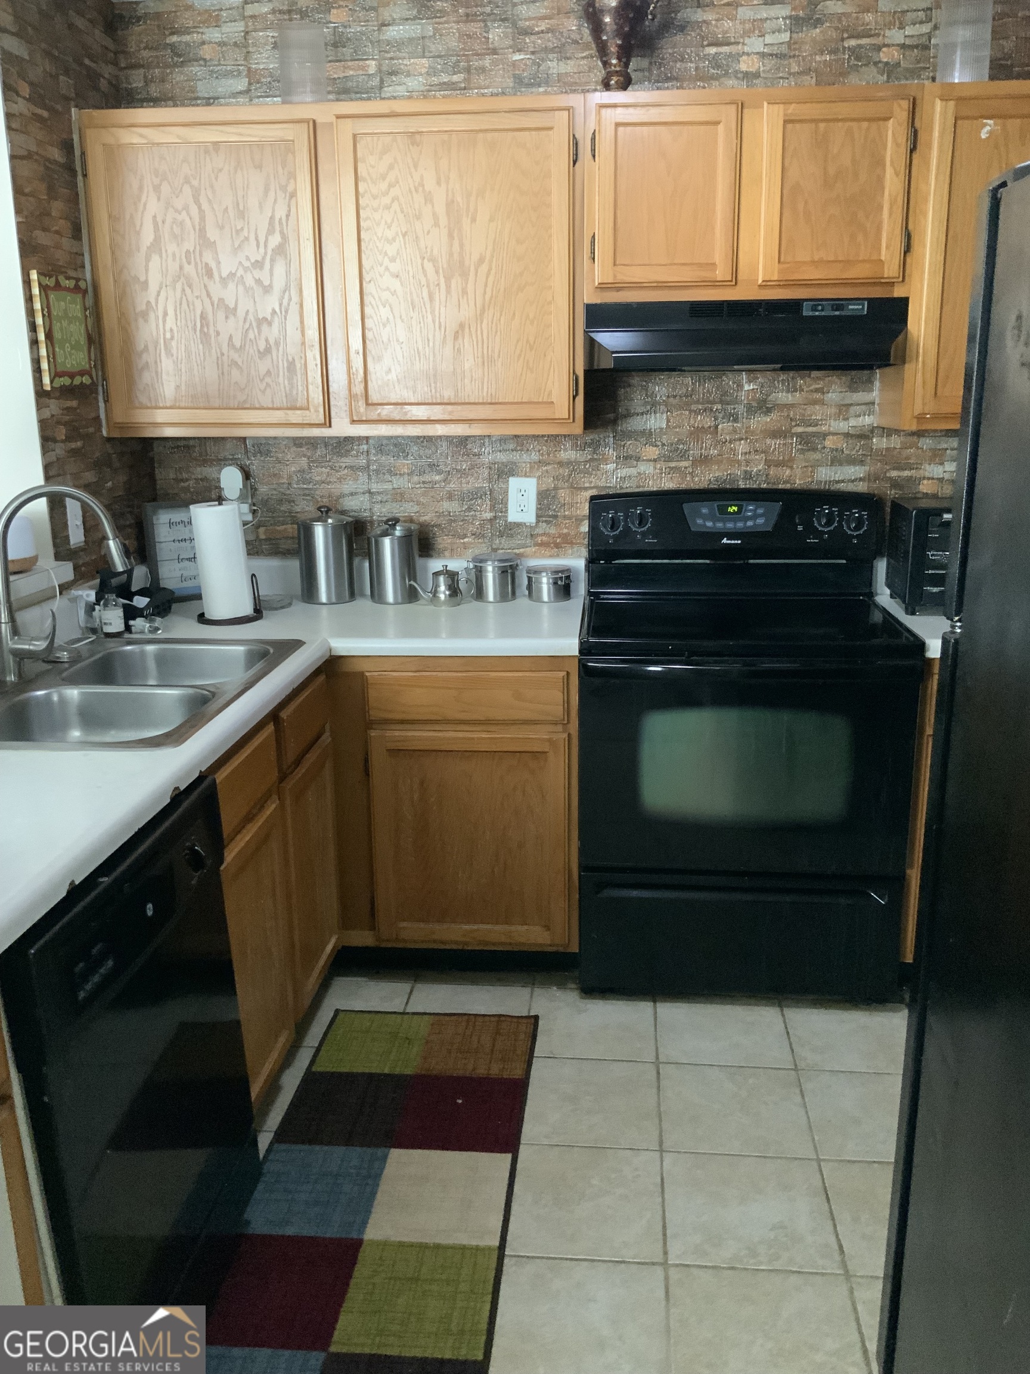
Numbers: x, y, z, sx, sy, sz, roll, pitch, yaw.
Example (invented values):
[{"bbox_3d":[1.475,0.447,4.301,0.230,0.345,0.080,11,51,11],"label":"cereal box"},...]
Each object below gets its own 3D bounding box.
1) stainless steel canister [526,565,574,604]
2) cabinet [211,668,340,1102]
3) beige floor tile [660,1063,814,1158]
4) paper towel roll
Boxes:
[{"bbox_3d":[0.095,-0.286,3.176,0.124,0.090,0.120,1,15,6],"label":"stainless steel canister"},{"bbox_3d":[-0.769,0.384,2.501,0.605,0.776,0.765,1,15,6],"label":"cabinet"},{"bbox_3d":[0.457,0.885,2.413,0.300,0.010,0.300,1,15,6],"label":"beige floor tile"},{"bbox_3d":[-0.749,-0.327,2.959,0.122,0.280,0.122,-3,14,1],"label":"paper towel roll"}]

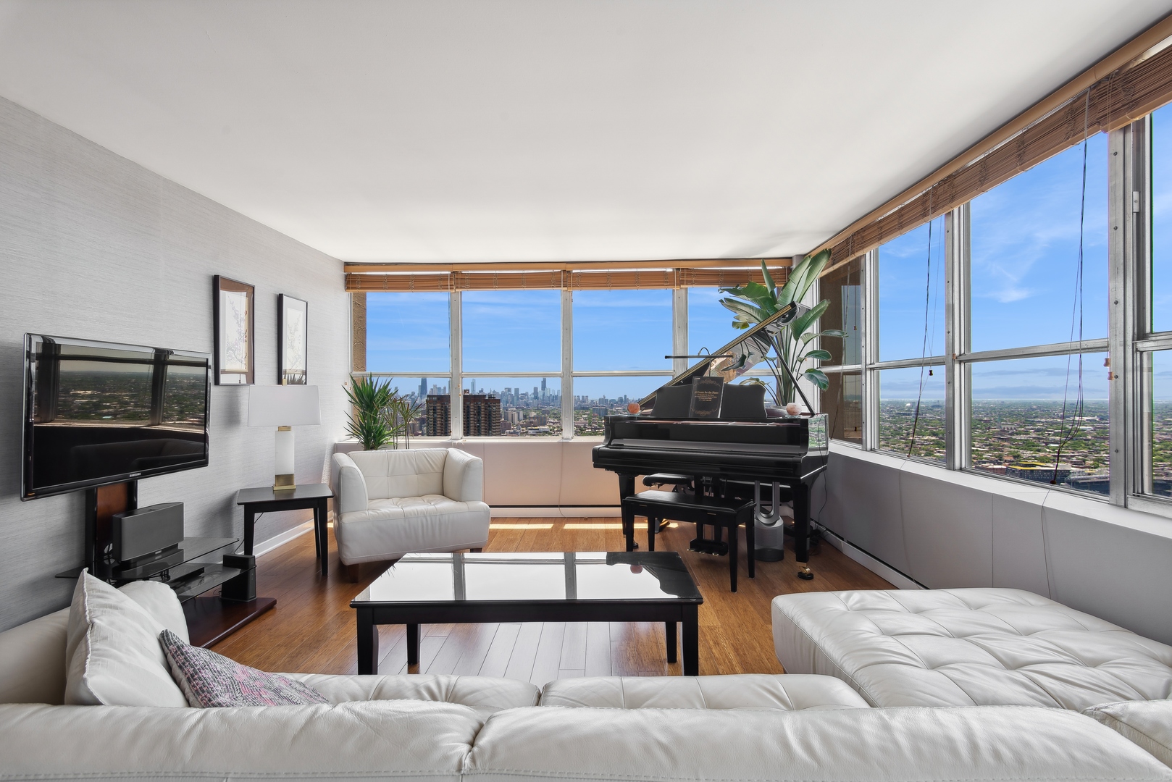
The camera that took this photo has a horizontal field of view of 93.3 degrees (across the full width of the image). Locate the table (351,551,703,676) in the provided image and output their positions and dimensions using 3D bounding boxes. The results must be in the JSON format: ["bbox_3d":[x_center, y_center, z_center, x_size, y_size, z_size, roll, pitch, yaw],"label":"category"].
[{"bbox_3d":[-0.200,0.953,2.205,1.220,0.457,0.575,0,0,1],"label":"table"}]

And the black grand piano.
[{"bbox_3d":[1.107,0.286,4.381,1.490,1.805,1.580,0,0,34],"label":"black grand piano"}]

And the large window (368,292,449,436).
[{"bbox_3d":[-1.823,-0.309,5.580,0.960,1.600,0.100,0,0,1],"label":"large window"}]

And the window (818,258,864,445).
[{"bbox_3d":[2.281,-0.328,4.993,0.080,1.537,0.909,0,0,1],"label":"window"}]

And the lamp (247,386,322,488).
[{"bbox_3d":[-2.106,0.320,3.874,0.450,0.735,0.270,0,0,-25],"label":"lamp"}]

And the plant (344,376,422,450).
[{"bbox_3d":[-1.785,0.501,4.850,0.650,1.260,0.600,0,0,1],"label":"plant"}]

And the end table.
[{"bbox_3d":[-2.015,0.947,3.744,0.545,0.520,0.545,0,0,-25],"label":"end table"}]

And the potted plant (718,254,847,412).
[{"bbox_3d":[1.780,-0.410,5.080,1.080,1.600,0.850,0,0,1],"label":"potted plant"}]

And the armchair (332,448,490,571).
[{"bbox_3d":[-1.310,0.833,4.030,0.940,0.710,0.870,0,0,-26],"label":"armchair"}]

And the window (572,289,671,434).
[{"bbox_3d":[0.362,-0.301,5.593,1.012,1.499,0.080,0,0,1],"label":"window"}]

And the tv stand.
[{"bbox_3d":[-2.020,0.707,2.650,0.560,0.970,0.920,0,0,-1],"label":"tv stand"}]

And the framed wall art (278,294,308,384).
[{"bbox_3d":[-2.375,-0.405,4.490,0.037,0.700,0.375,0,0,1],"label":"framed wall art"}]

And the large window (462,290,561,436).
[{"bbox_3d":[-0.756,-0.293,5.621,1.022,1.525,0.080,0,0,1],"label":"large window"}]

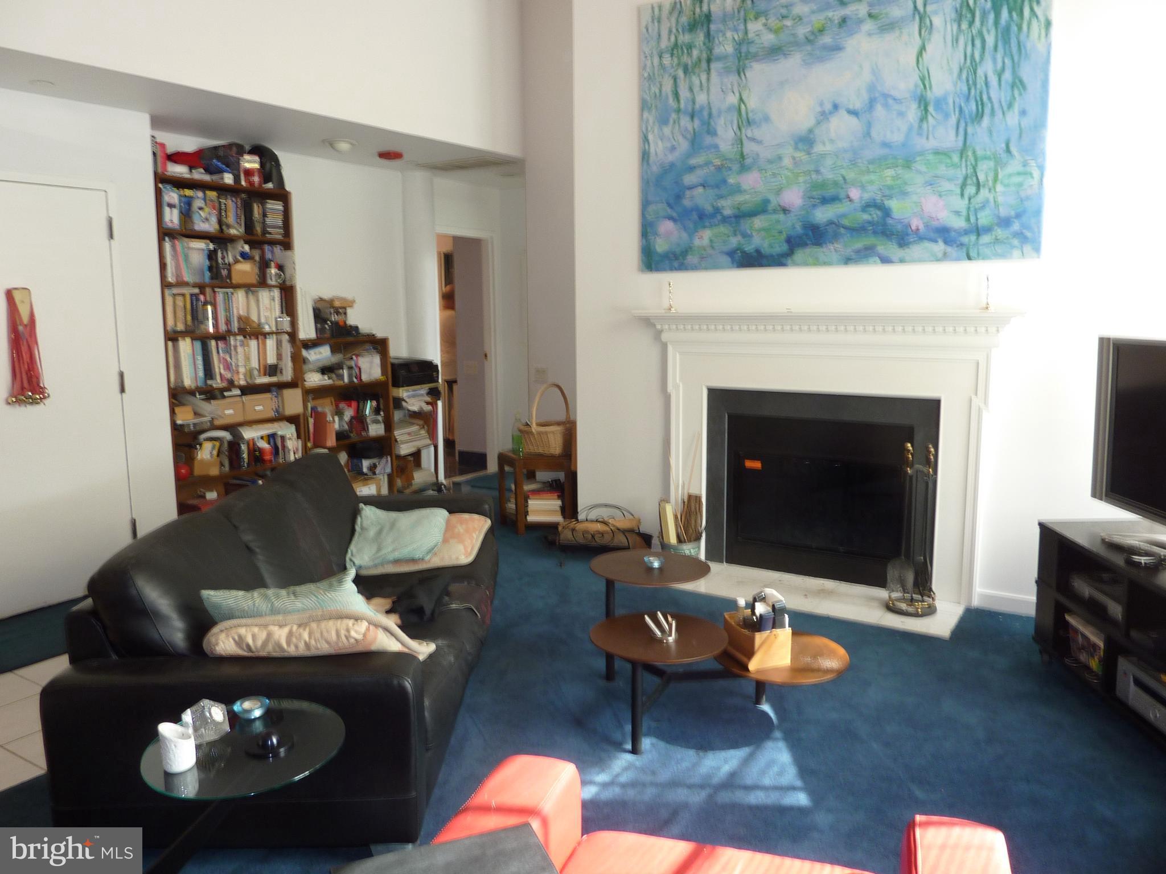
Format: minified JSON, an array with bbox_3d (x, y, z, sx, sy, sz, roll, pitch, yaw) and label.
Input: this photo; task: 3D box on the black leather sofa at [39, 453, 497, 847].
[{"bbox_3d":[-0.944,0.561,3.267,1.000,0.800,2.080,0,8,1],"label":"black leather sofa"}]

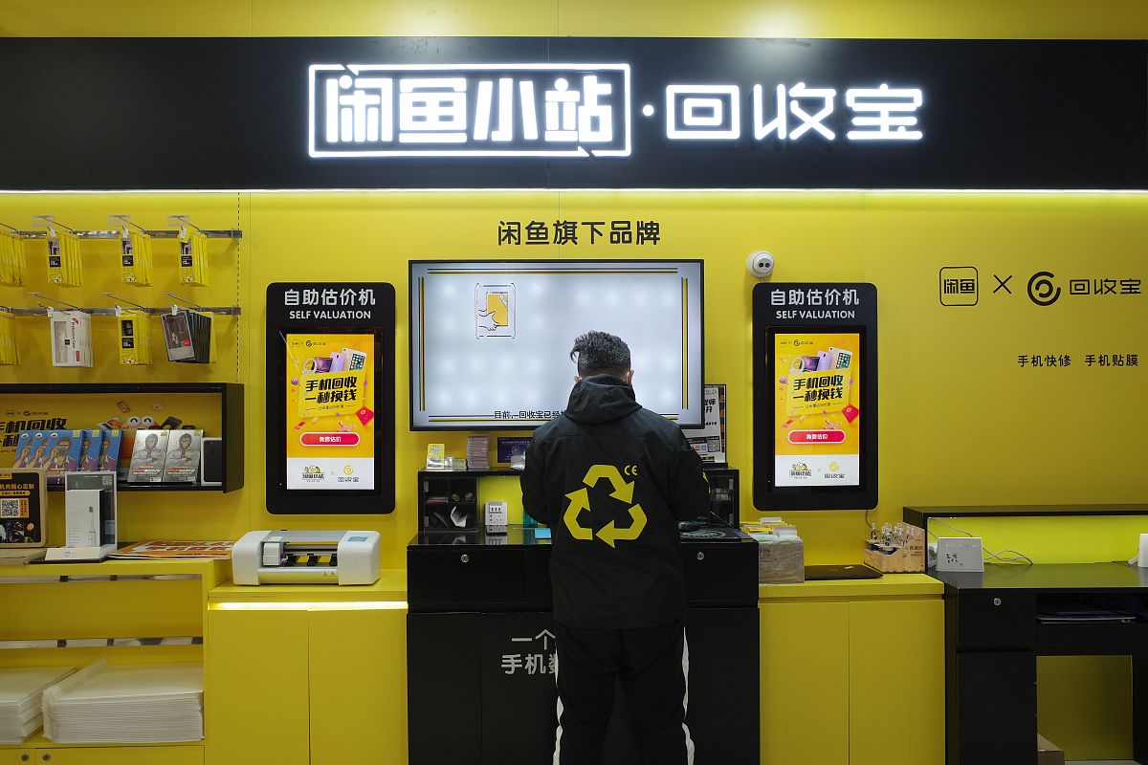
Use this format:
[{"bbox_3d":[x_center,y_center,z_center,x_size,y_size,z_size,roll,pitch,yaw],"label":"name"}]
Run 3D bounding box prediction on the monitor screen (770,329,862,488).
[{"bbox_3d":[0.949,0.107,3.515,0.345,0.602,0.050,0,0,-2],"label":"monitor screen"}]

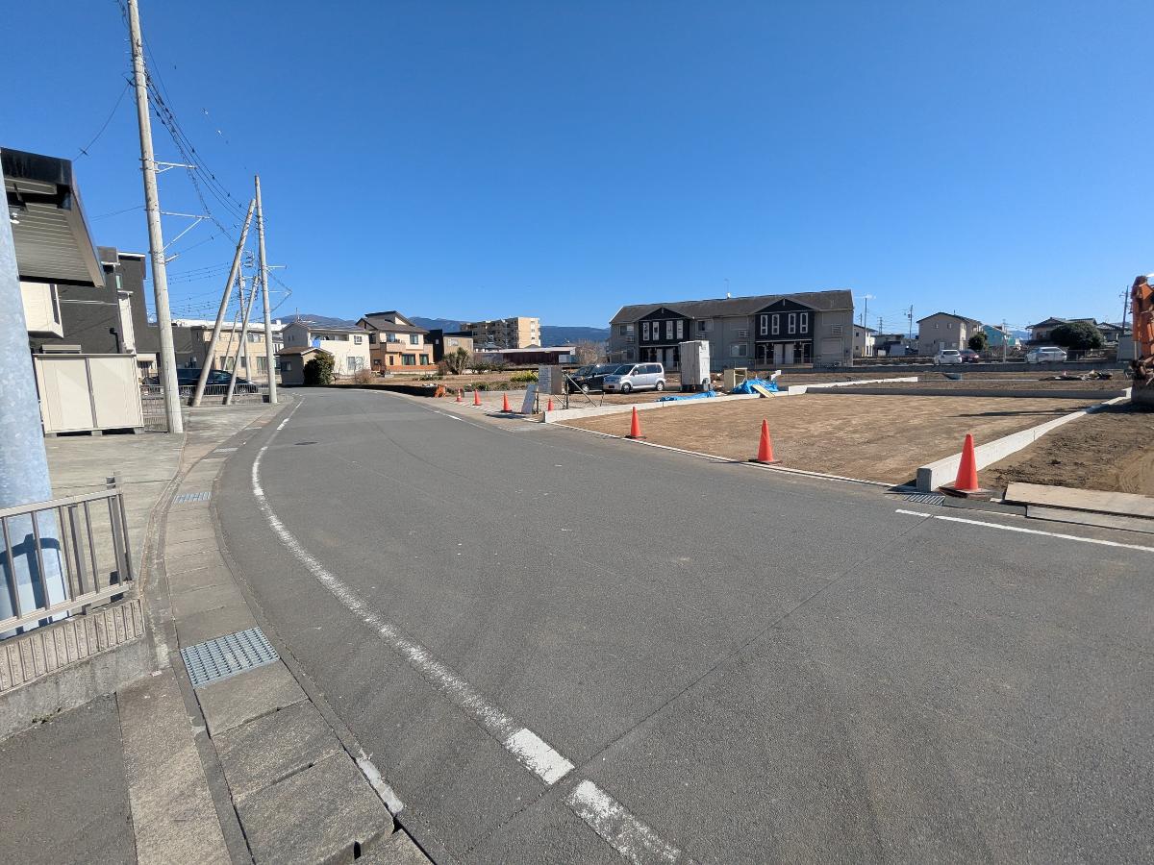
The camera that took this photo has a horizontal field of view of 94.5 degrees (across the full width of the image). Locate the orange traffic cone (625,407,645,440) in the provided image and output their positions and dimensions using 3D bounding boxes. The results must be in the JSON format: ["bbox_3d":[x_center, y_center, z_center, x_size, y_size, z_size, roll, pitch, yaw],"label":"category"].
[{"bbox_3d":[1.321,-0.221,12.043,0.380,0.700,0.380,-5,7,-24],"label":"orange traffic cone"}]

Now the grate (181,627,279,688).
[{"bbox_3d":[-2.014,1.311,3.095,0.402,0.050,0.530,-7,9,-42],"label":"grate"}]

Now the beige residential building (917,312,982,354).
[{"bbox_3d":[64.304,-16.745,91.903,7.600,7.800,7.200,-7,9,-36],"label":"beige residential building"}]

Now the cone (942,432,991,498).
[{"bbox_3d":[4.737,0.387,6.459,0.380,0.700,0.380,-2,7,-8],"label":"cone"}]

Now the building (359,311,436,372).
[{"bbox_3d":[-27.409,-13.240,79.883,6.600,9.000,9.000,3,8,31],"label":"building"}]

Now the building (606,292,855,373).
[{"bbox_3d":[17.796,-11.519,63.020,26.200,8.850,9.000,2,7,24],"label":"building"}]

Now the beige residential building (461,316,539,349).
[{"bbox_3d":[-30.177,-33.636,202.184,34.700,16.600,10.300,5,9,42],"label":"beige residential building"}]

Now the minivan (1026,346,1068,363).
[{"bbox_3d":[44.142,-7.219,50.253,1.740,1.550,4.400,2,8,27],"label":"minivan"}]

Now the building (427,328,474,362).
[{"bbox_3d":[-22.686,-14.136,92.238,6.000,7.000,7.300,3,8,33],"label":"building"}]

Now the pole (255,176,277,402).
[{"bbox_3d":[-18.015,-8.101,30.751,0.340,12.750,0.340,-5,8,-30],"label":"pole"}]

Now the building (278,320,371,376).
[{"bbox_3d":[-32.826,-10.752,70.076,6.400,7.150,8.900,3,8,33],"label":"building"}]

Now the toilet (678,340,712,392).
[{"bbox_3d":[6.001,-3.367,27.233,0.900,2.500,1.450,-7,9,-36],"label":"toilet"}]

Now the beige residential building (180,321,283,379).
[{"bbox_3d":[-42.922,-9.717,66.032,6.300,6.900,8.800,3,8,31],"label":"beige residential building"}]

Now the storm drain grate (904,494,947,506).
[{"bbox_3d":[4.069,0.802,6.226,0.390,0.050,0.460,5,9,43],"label":"storm drain grate"}]

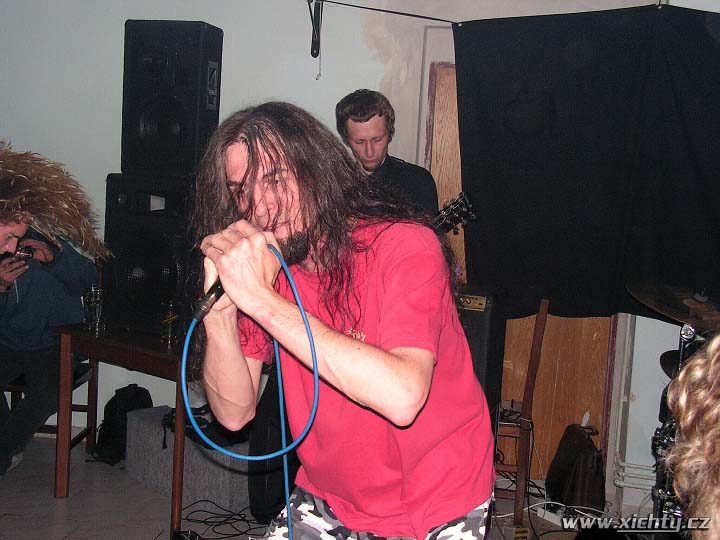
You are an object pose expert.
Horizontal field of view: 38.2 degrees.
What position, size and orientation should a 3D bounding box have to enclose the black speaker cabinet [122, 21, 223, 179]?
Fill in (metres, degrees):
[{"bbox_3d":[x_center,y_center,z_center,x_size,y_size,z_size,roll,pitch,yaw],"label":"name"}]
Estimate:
[{"bbox_3d":[-0.814,-0.738,4.567,0.352,0.651,0.290,5,7,13],"label":"black speaker cabinet"}]

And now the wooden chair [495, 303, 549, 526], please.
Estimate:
[{"bbox_3d":[0.549,0.574,4.672,0.500,0.985,0.430,4,7,7],"label":"wooden chair"}]

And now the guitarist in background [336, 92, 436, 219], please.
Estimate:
[{"bbox_3d":[-0.033,0.278,3.554,0.550,1.760,0.420,4,7,6],"label":"guitarist in background"}]

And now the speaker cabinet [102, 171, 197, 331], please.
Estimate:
[{"bbox_3d":[-0.865,-0.090,4.653,0.420,0.658,0.370,5,7,13],"label":"speaker cabinet"}]

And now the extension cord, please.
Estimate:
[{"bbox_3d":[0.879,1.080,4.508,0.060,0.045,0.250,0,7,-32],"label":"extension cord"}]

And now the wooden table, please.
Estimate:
[{"bbox_3d":[-0.798,0.624,4.623,0.770,0.745,0.820,7,8,30],"label":"wooden table"}]

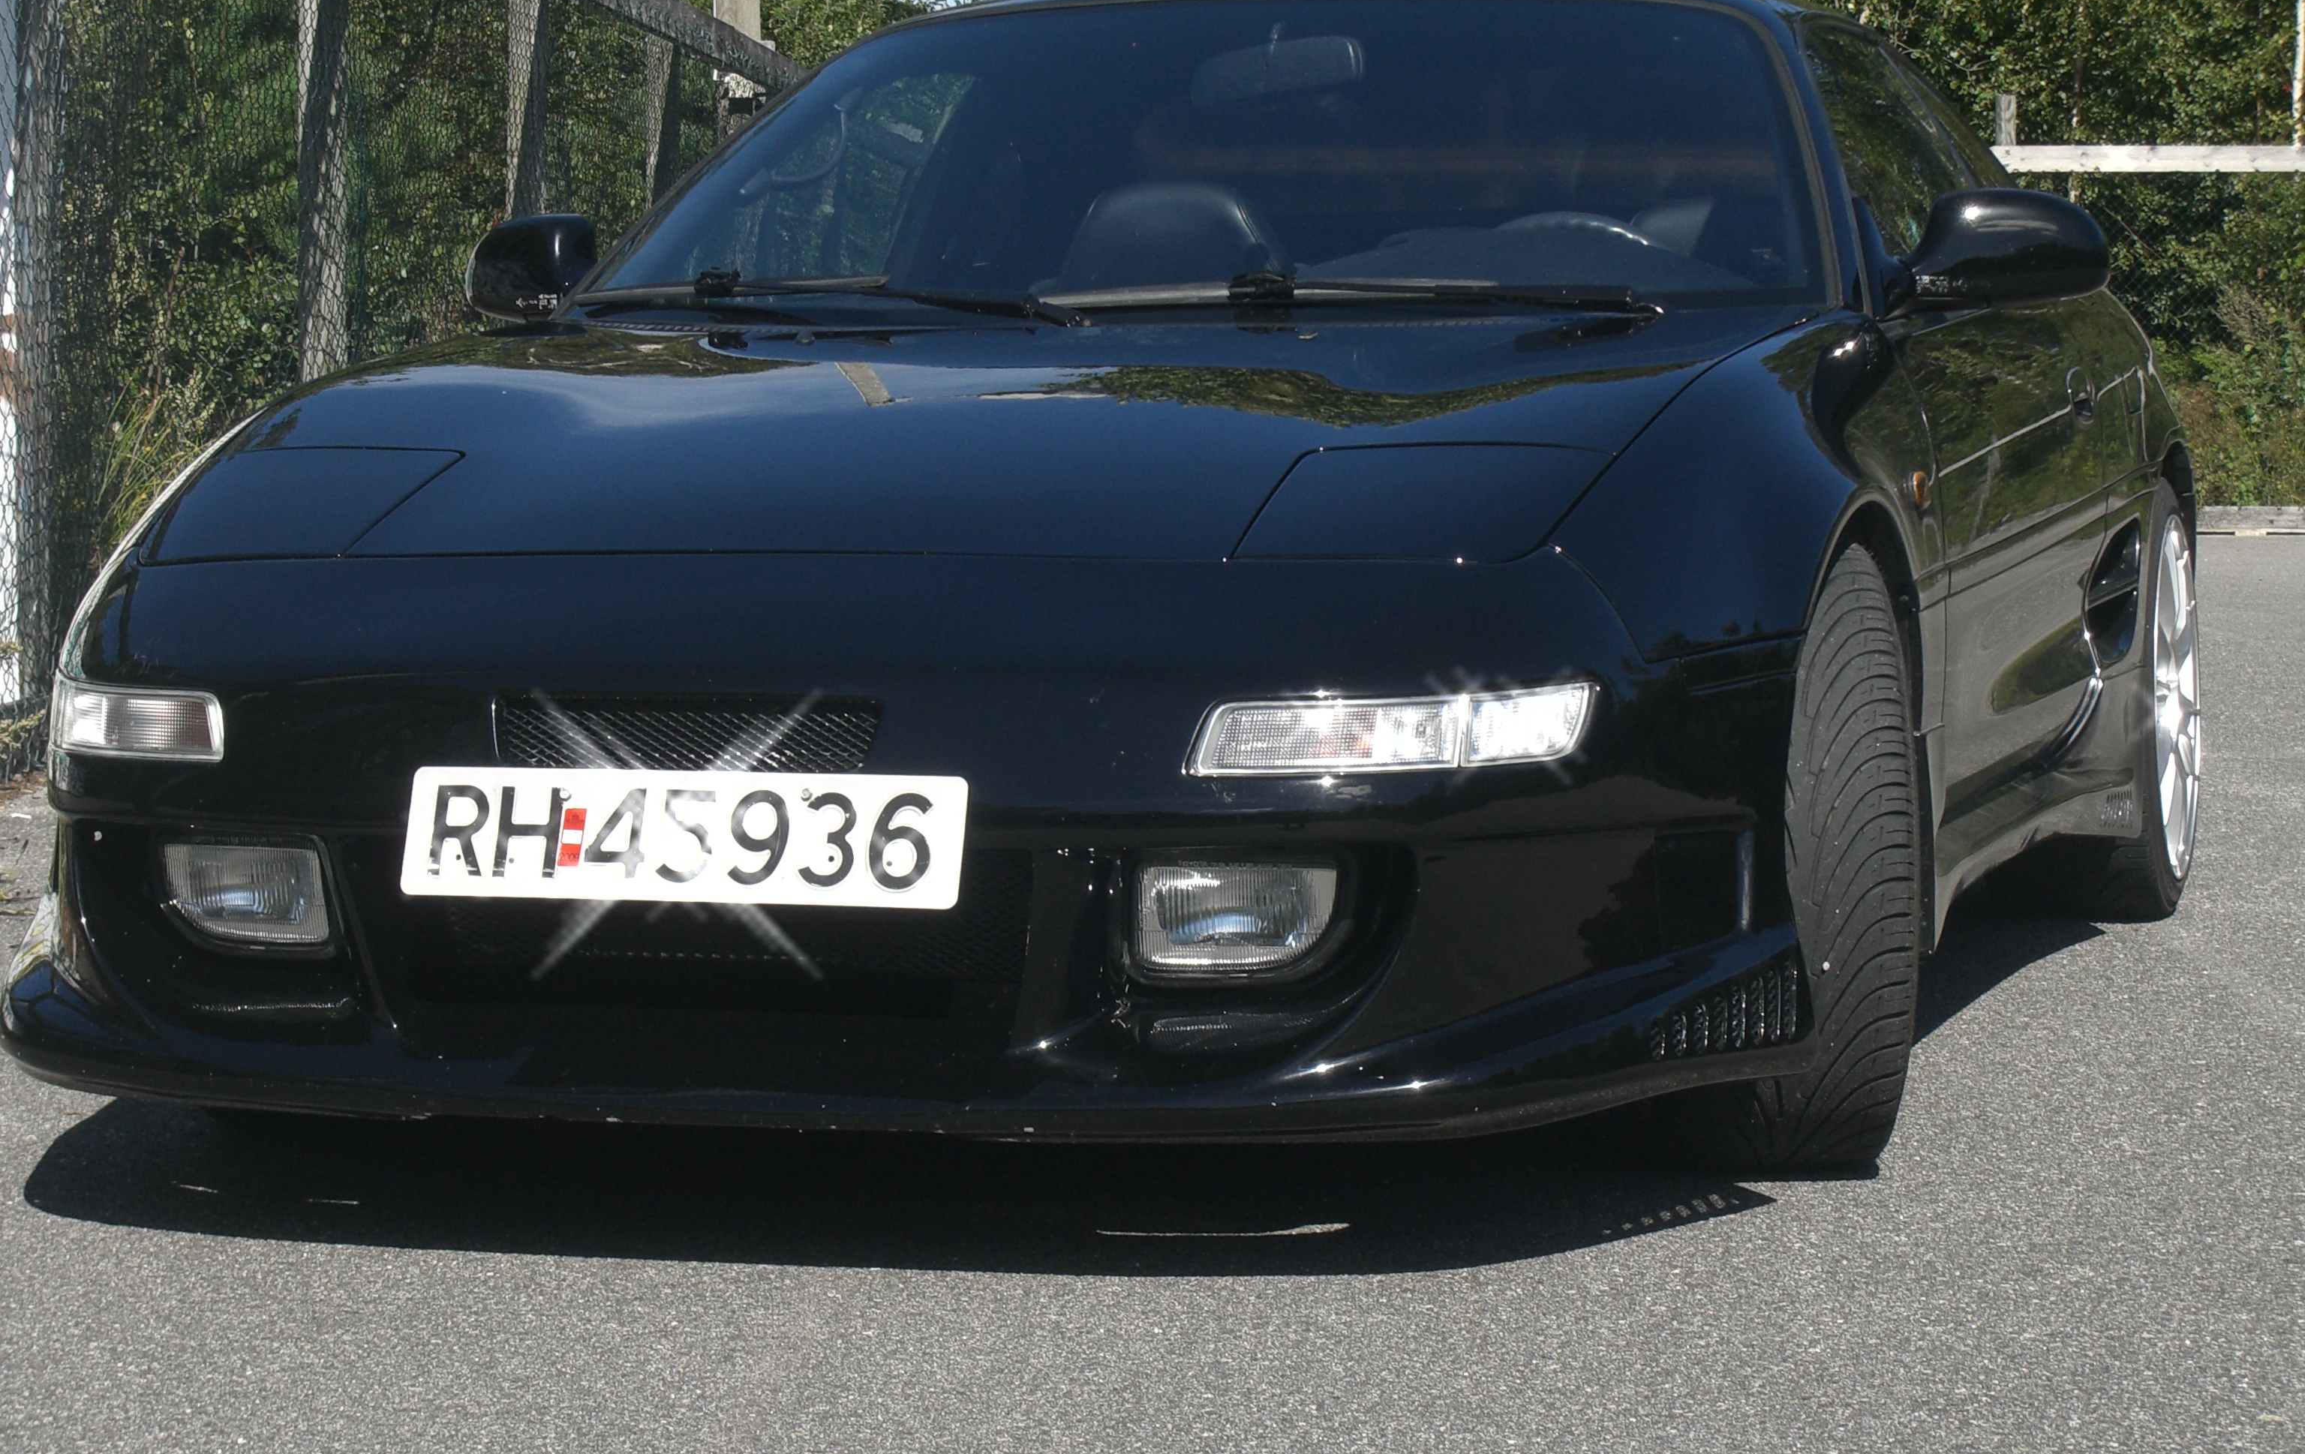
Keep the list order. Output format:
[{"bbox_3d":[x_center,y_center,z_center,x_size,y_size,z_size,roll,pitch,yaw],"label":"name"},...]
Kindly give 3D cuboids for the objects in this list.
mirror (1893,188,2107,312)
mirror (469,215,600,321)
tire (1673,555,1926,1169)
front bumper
[{"bbox_3d":[0.905,-0.506,5.659,0.223,0.136,0.148,1,4,19],"label":"mirror"},{"bbox_3d":[-0.699,-0.528,6.203,0.223,0.136,0.148,1,4,19],"label":"mirror"},{"bbox_3d":[0.578,0.125,5.081,0.215,0.597,0.597,-1,4,-1],"label":"tire"},{"bbox_3d":[-0.304,0.084,4.755,1.703,0.505,0.604,1,4,19],"label":"front bumper"}]

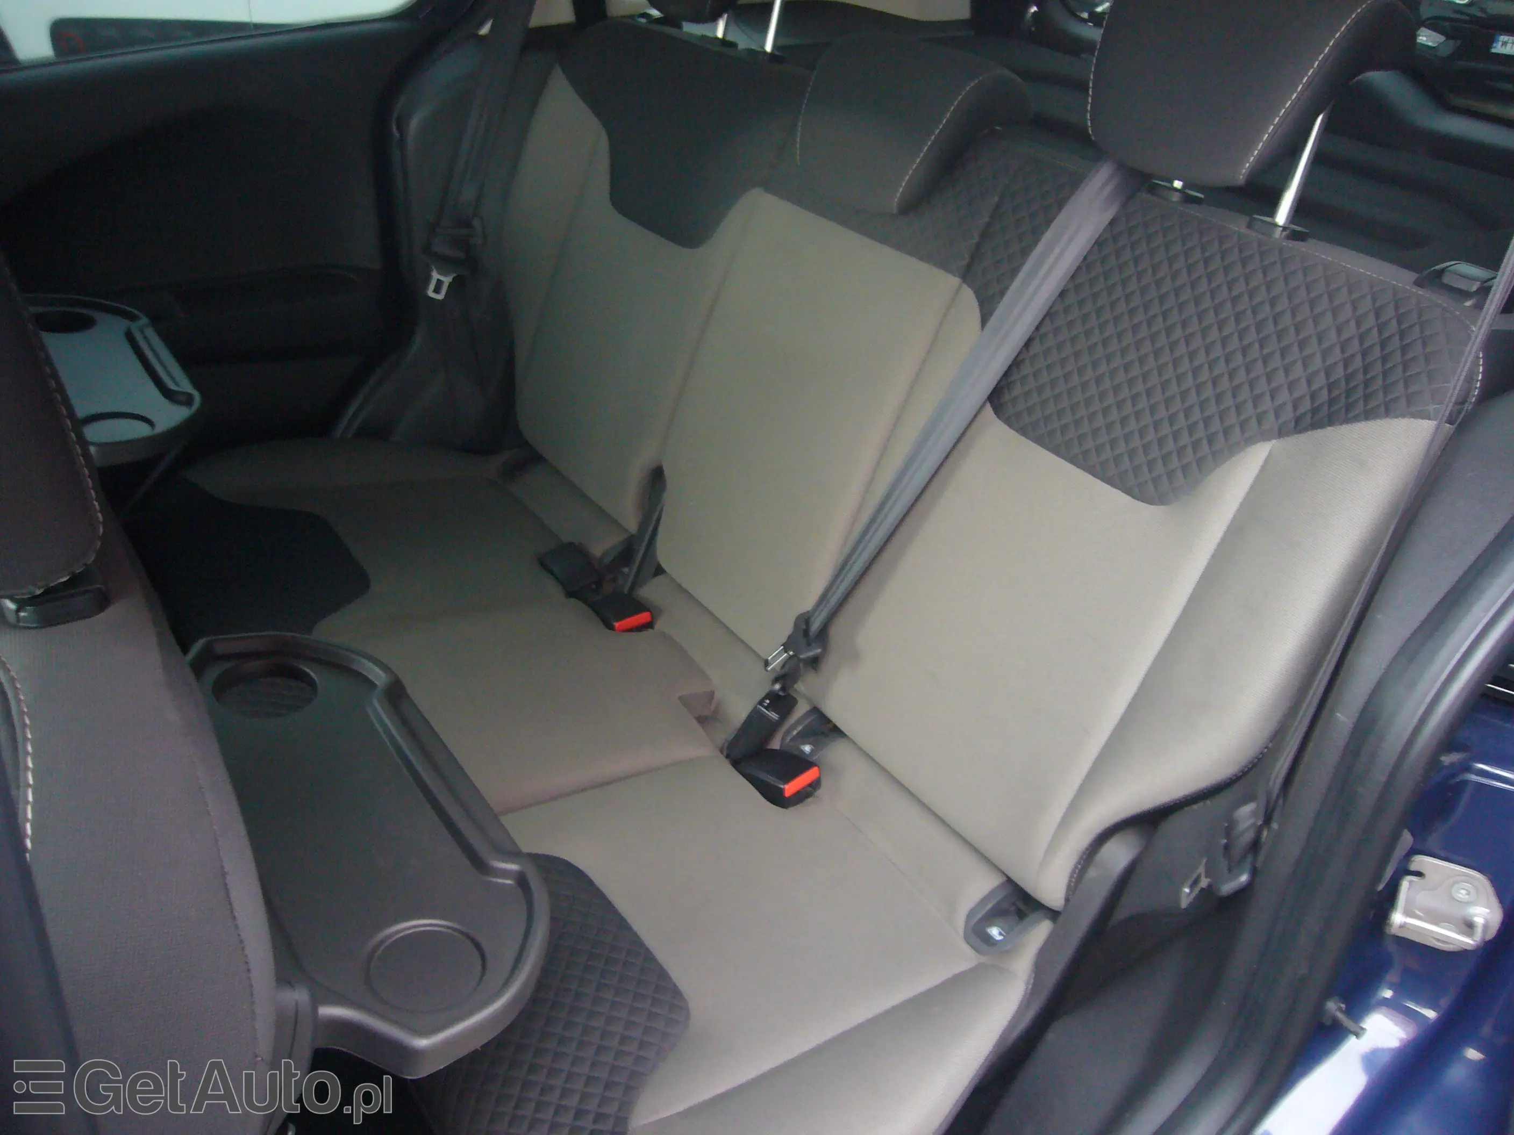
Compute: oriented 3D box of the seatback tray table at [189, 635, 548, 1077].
[{"bbox_3d":[-0.244,0.149,0.740,0.160,0.032,0.375,-16,39,-32],"label":"seatback tray table"}]

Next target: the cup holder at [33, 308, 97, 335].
[{"bbox_3d":[-0.733,-0.252,1.292,0.067,0.020,0.067,-16,39,-32],"label":"cup holder"}]

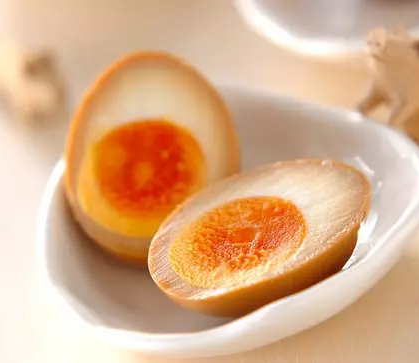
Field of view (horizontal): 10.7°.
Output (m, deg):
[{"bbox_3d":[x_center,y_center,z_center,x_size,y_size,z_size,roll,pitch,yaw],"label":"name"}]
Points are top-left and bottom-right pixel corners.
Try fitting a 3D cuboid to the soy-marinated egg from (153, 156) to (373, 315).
[{"bbox_3d":[0.014,0.018,0.518,0.057,0.021,0.043,-29,36,-13],"label":"soy-marinated egg"}]

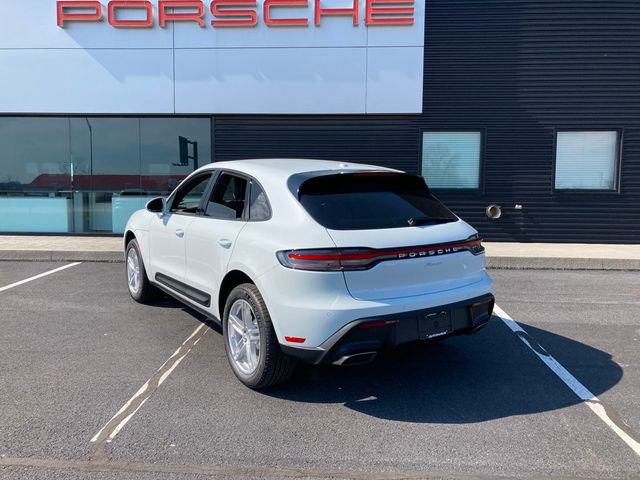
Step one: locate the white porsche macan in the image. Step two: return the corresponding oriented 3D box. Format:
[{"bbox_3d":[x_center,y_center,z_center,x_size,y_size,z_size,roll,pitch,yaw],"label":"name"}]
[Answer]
[{"bbox_3d":[-0.578,0.033,5.263,1.960,1.610,4.700,-5,10,-34],"label":"white porsche macan"}]

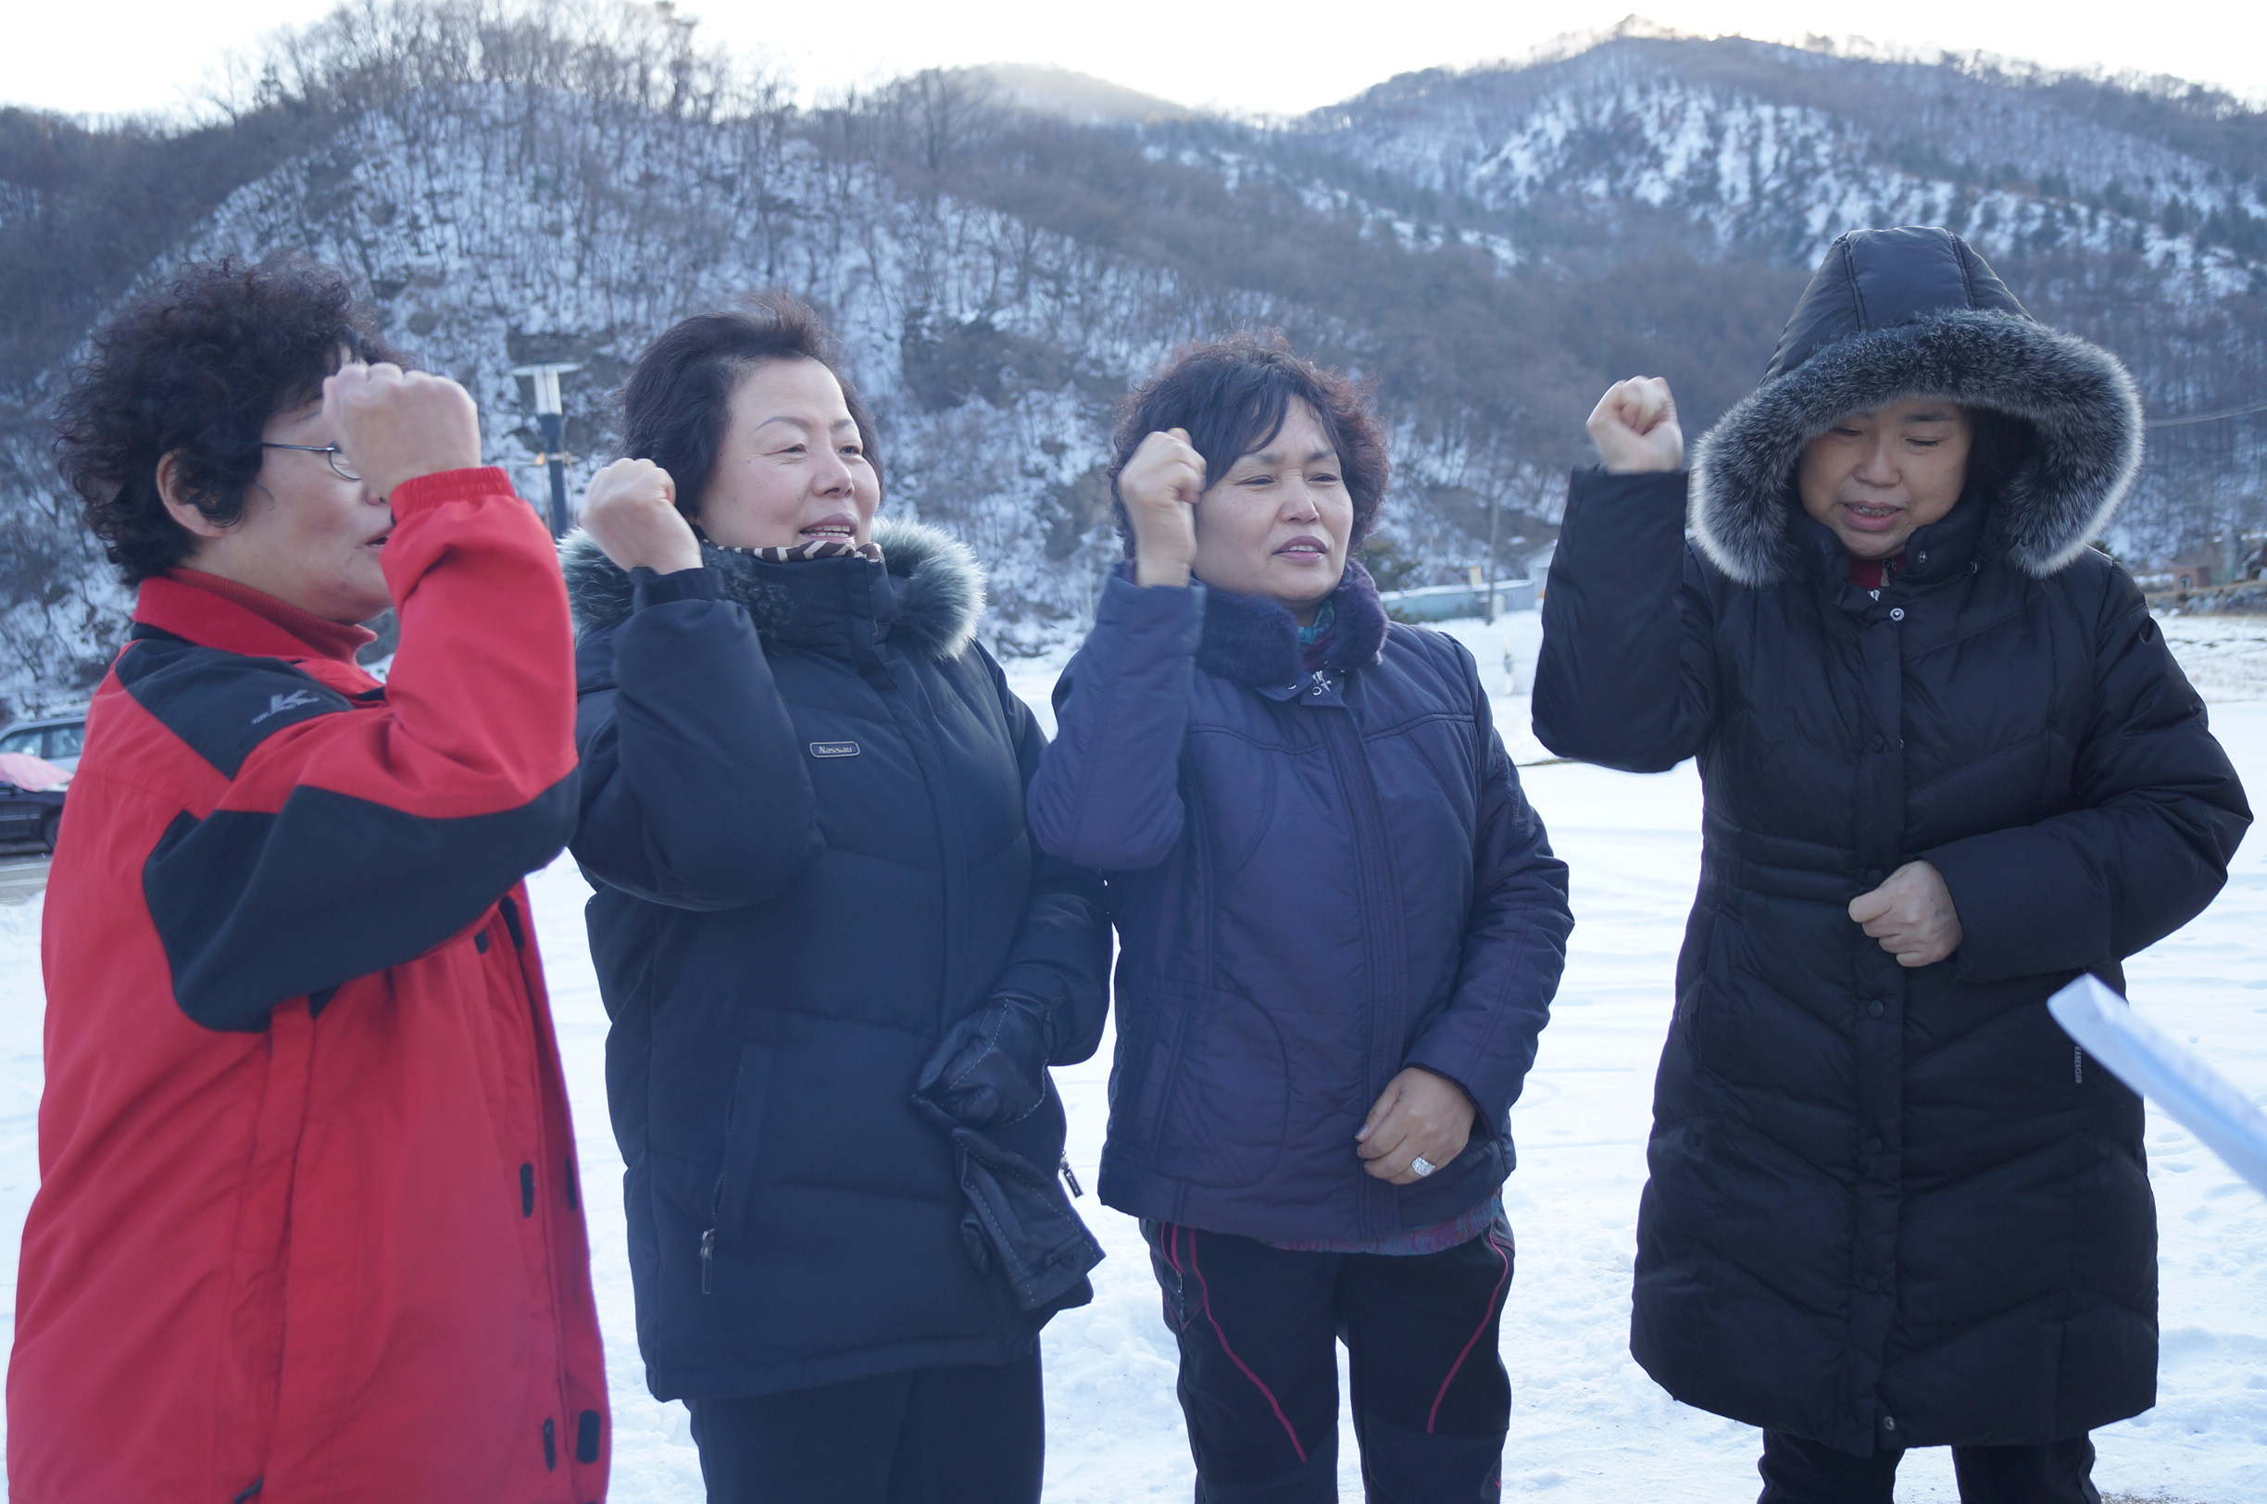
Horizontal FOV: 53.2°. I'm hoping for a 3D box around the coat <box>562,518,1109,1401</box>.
[{"bbox_3d":[-0.253,0.166,1.950,0.420,0.720,0.520,4,6,44],"label":"coat"}]

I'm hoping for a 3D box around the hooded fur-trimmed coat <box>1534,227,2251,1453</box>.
[{"bbox_3d":[0.671,0.070,2.020,0.600,1.050,0.420,2,5,19],"label":"hooded fur-trimmed coat"}]

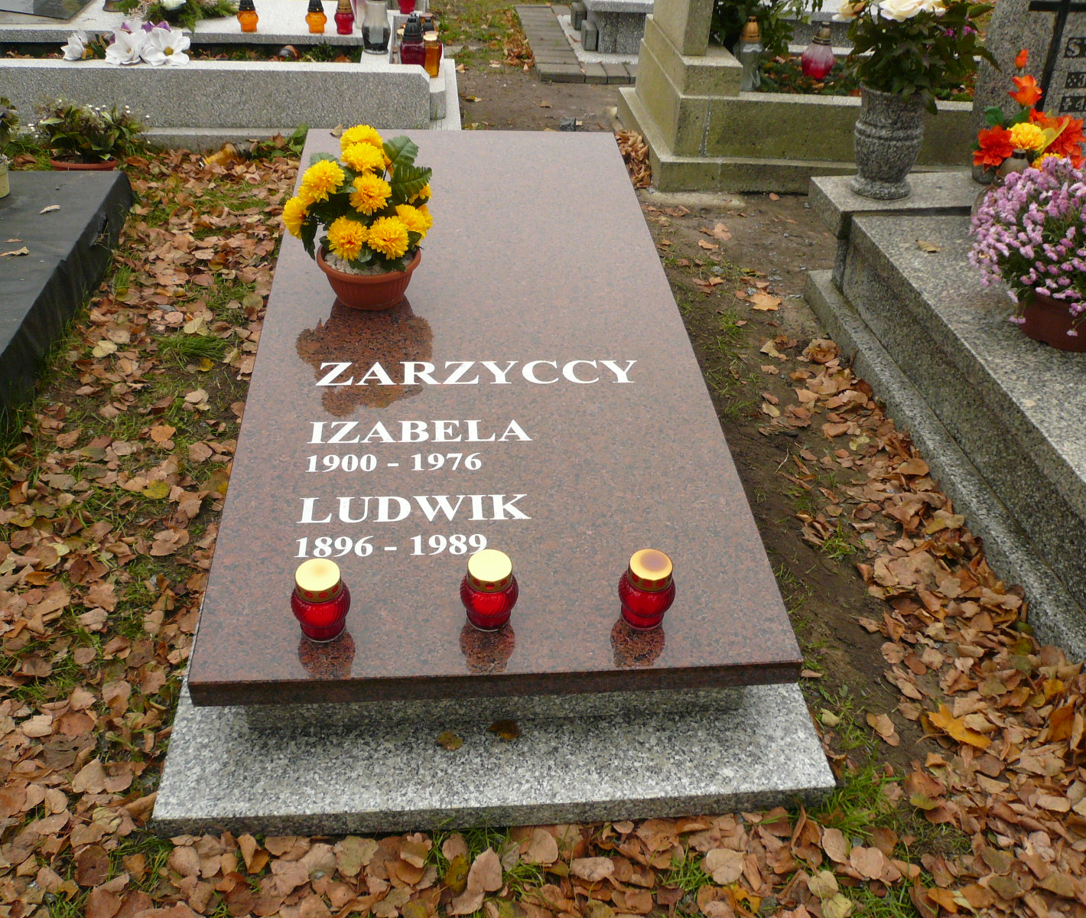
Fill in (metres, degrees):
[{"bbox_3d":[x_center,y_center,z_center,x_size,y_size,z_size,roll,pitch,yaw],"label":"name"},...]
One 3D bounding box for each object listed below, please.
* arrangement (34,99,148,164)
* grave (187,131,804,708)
[{"bbox_3d":[-1.516,-1.094,3.318,0.390,0.210,0.310,-1,37,-5],"label":"arrangement"},{"bbox_3d":[-0.142,-0.318,2.251,0.914,0.056,2.006,-1,41,-5],"label":"grave"}]

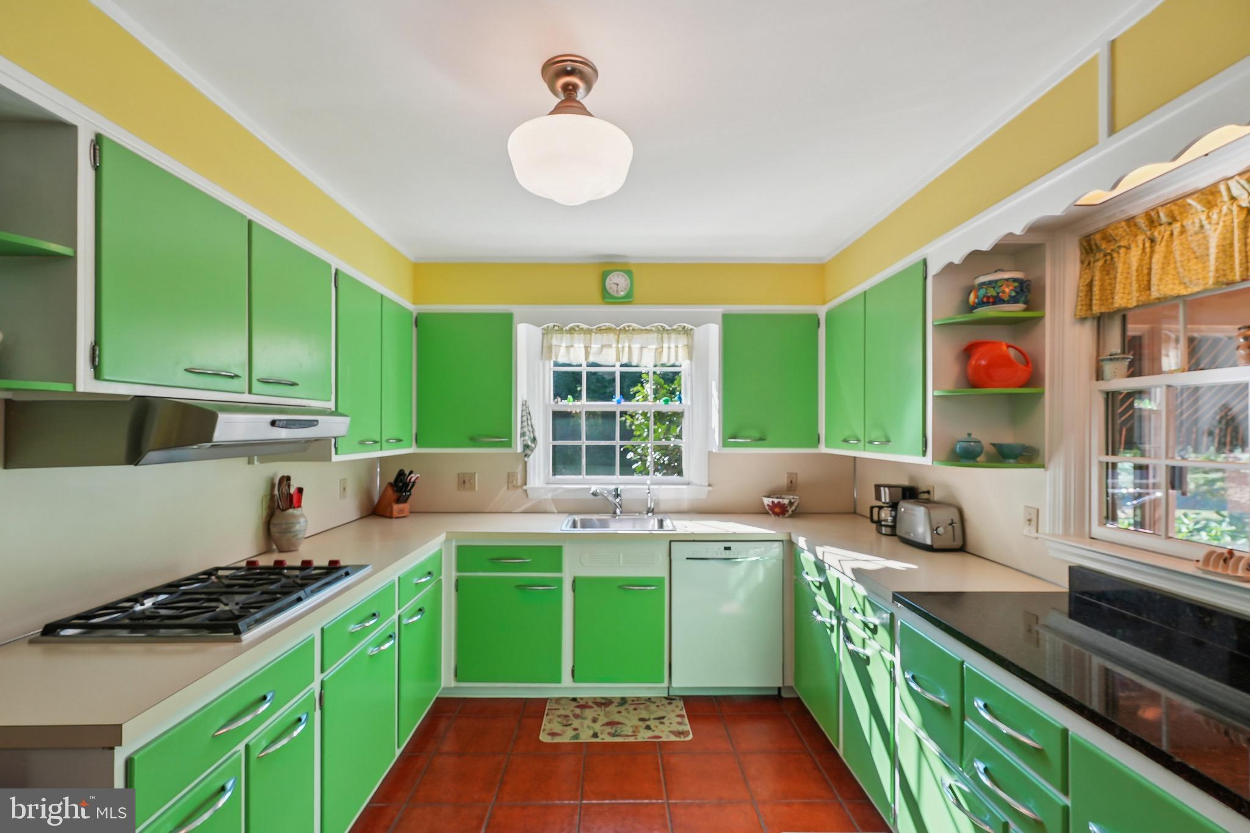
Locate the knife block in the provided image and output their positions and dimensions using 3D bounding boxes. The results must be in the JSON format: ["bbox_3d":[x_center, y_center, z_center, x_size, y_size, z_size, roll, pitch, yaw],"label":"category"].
[{"bbox_3d":[-1.477,0.521,3.519,0.230,0.210,0.105,-1,-1,40],"label":"knife block"}]

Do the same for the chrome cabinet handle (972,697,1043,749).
[{"bbox_3d":[0.896,0.727,1.325,0.036,0.022,0.228,0,-1,-1],"label":"chrome cabinet handle"}]

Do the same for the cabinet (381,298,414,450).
[{"bbox_3d":[-1.388,-0.214,3.028,0.345,0.795,0.430,0,-1,-1],"label":"cabinet"}]

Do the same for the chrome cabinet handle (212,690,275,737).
[{"bbox_3d":[-0.915,0.724,1.359,0.033,0.024,0.225,0,-1,-1],"label":"chrome cabinet handle"}]

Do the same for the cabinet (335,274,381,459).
[{"bbox_3d":[-1.385,-0.226,2.556,0.330,0.779,0.453,0,-1,-1],"label":"cabinet"}]

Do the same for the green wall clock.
[{"bbox_3d":[-0.043,-0.769,3.256,0.180,0.190,0.045,0,-1,-1],"label":"green wall clock"}]

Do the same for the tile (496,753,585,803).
[{"bbox_3d":[-0.344,1.517,2.326,0.330,0.013,0.330,0,-1,-1],"label":"tile"}]

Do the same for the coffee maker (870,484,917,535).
[{"bbox_3d":[1.419,0.491,2.945,0.240,0.255,0.155,0,-1,-1],"label":"coffee maker"}]

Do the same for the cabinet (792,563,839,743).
[{"bbox_3d":[1.203,1.075,2.683,0.600,0.730,0.585,0,-1,-1],"label":"cabinet"}]

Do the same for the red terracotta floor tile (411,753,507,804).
[{"bbox_3d":[-0.682,1.516,2.321,0.330,0.013,0.330,0,-1,-1],"label":"red terracotta floor tile"}]

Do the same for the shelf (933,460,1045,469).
[{"bbox_3d":[1.354,0.179,2.062,0.320,0.019,0.175,0,-1,-1],"label":"shelf"}]

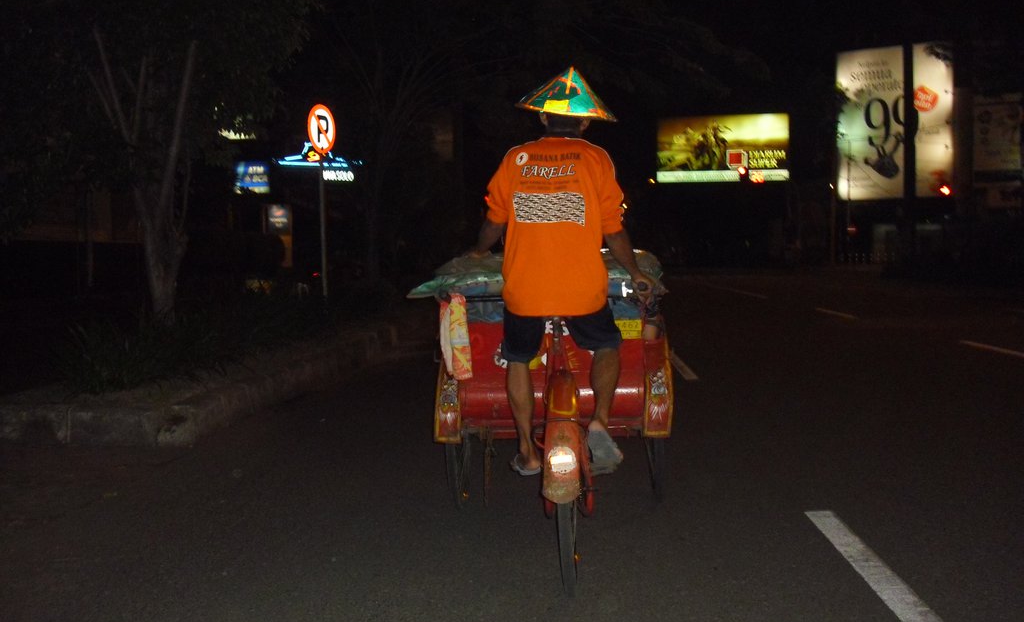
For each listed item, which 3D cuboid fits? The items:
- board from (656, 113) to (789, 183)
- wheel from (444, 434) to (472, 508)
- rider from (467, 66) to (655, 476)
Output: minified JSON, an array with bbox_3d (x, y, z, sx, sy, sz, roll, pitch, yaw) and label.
[{"bbox_3d":[12.042,-9.263,64.000,7.600,3.850,0.400,-1,4,7],"label":"board"},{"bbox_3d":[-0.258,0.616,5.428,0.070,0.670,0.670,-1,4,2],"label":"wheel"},{"bbox_3d":[0.200,-0.138,4.484,0.785,1.646,0.621,-1,4,2],"label":"rider"}]

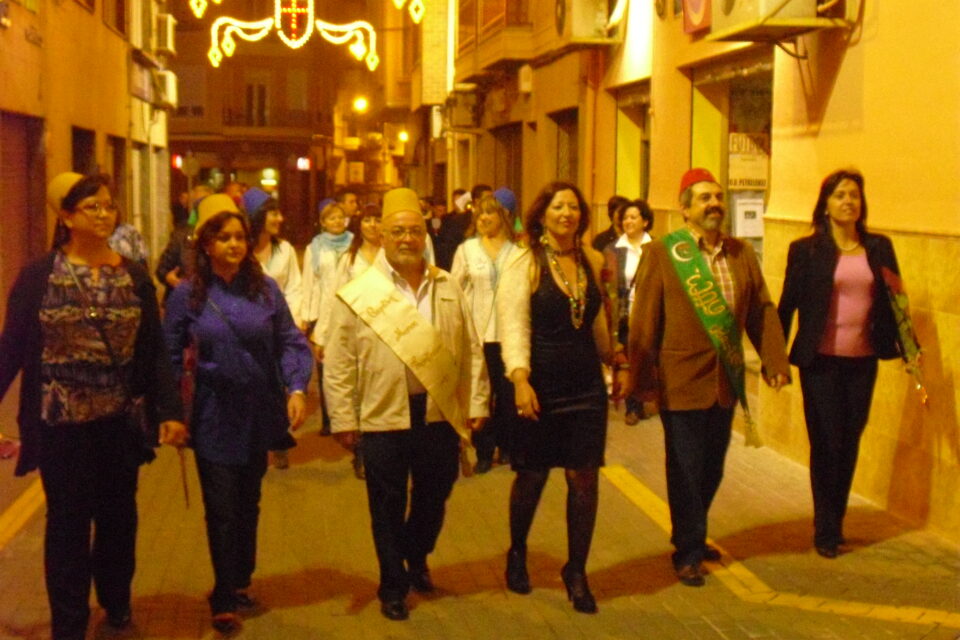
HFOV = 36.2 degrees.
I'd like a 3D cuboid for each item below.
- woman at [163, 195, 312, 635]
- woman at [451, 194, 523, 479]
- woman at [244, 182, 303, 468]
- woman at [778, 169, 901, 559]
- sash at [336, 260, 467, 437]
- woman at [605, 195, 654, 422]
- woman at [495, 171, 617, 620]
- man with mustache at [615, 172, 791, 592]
[{"bbox_3d":[-0.951,0.342,5.763,0.540,1.647,0.480,-1,5,-16],"label":"woman"},{"bbox_3d":[0.051,0.059,8.867,0.500,1.674,0.420,0,5,-3],"label":"woman"},{"bbox_3d":[-1.297,0.041,8.926,0.480,1.685,0.420,-1,5,-16],"label":"woman"},{"bbox_3d":[1.647,0.192,6.678,0.500,1.733,0.400,0,5,0],"label":"woman"},{"bbox_3d":[-0.307,0.133,5.821,0.490,0.685,0.300,-1,5,-11],"label":"sash"},{"bbox_3d":[1.127,-0.065,10.721,0.460,1.623,0.400,0,5,0],"label":"woman"},{"bbox_3d":[0.315,0.292,5.963,0.460,1.701,0.460,0,5,-6],"label":"woman"},{"bbox_3d":[0.988,0.228,6.465,0.610,1.772,0.520,-1,5,-11],"label":"man with mustache"}]

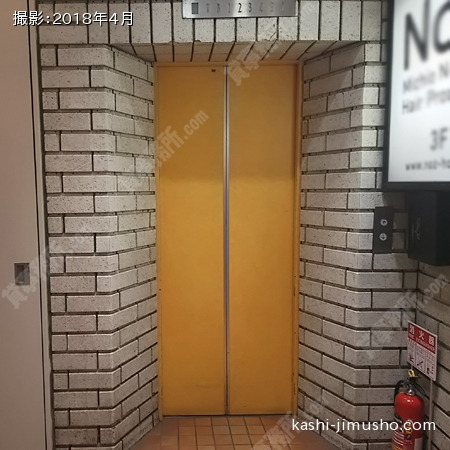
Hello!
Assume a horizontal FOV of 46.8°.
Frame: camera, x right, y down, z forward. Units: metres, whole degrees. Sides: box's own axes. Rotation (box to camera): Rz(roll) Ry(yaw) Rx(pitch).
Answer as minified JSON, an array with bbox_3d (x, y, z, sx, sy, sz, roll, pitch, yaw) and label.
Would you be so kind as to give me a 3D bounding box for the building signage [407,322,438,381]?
[{"bbox_3d":[0.931,0.591,2.460,0.010,0.209,0.246,-1,6,-10],"label":"building signage"}]

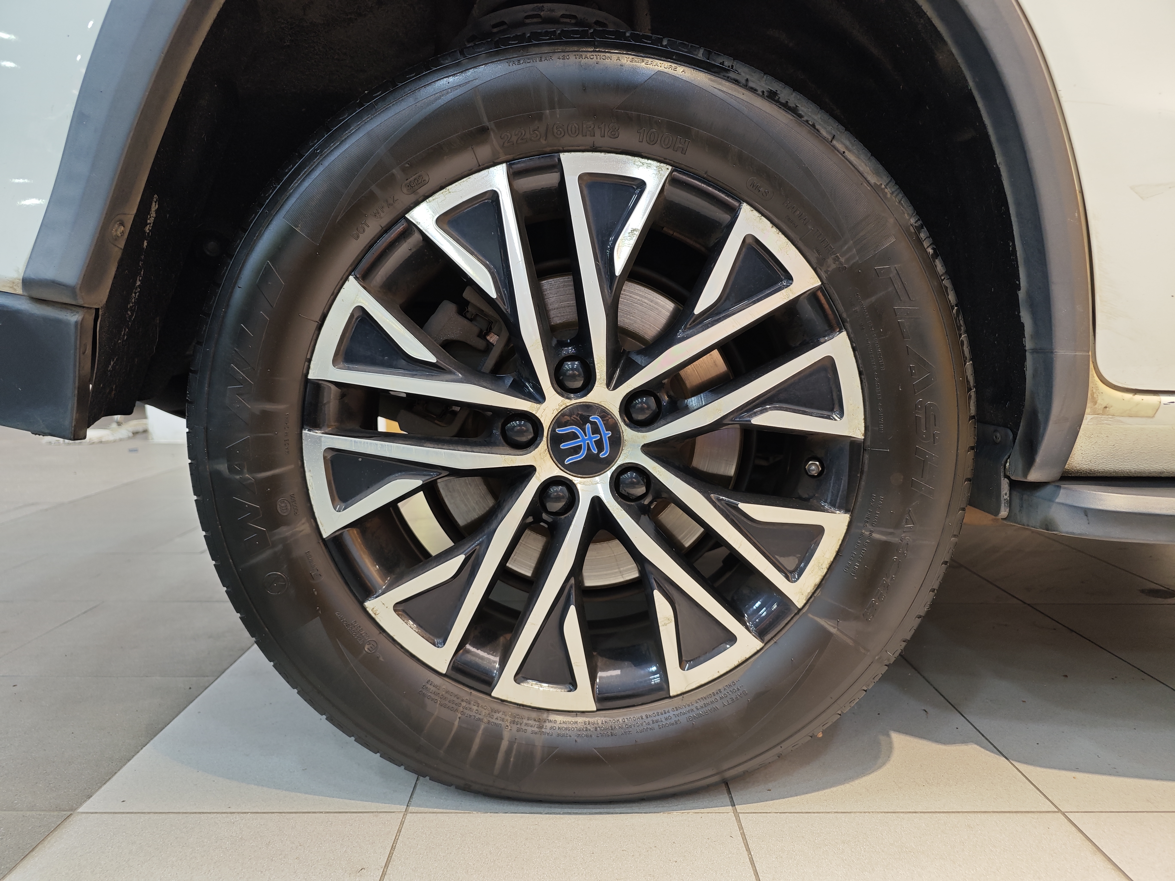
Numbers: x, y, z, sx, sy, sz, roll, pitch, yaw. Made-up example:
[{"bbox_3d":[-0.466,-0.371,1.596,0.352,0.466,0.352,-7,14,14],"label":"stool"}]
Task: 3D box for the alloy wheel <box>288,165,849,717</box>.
[{"bbox_3d":[-0.004,-0.009,0.781,0.492,0.492,0.190,0,6,-1],"label":"alloy wheel"}]

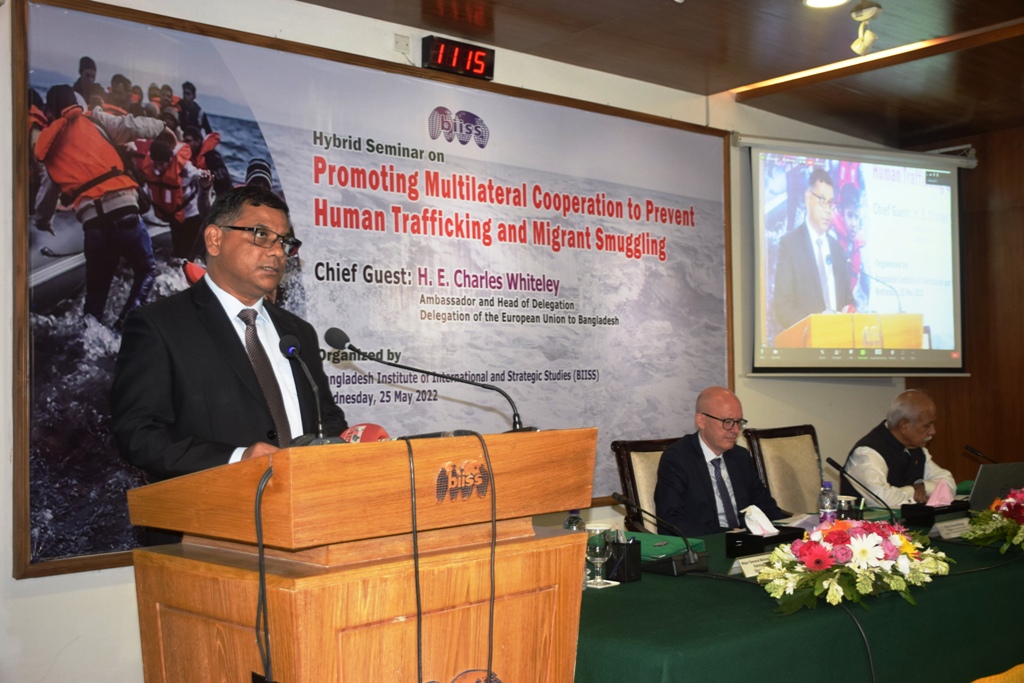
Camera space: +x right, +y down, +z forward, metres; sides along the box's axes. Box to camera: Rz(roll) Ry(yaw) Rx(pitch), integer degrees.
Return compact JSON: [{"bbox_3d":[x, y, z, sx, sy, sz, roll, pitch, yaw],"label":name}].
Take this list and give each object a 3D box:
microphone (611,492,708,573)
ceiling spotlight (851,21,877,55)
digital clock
[{"bbox_3d":[0.393,0.553,3.230,0.145,0.205,0.340,0,-2,-41],"label":"microphone"},{"bbox_3d":[1.312,-1.135,4.140,0.070,0.120,0.088,0,-2,-41],"label":"ceiling spotlight"},{"bbox_3d":[-0.207,-1.101,4.352,0.311,0.121,0.065,0,-2,-41],"label":"digital clock"}]

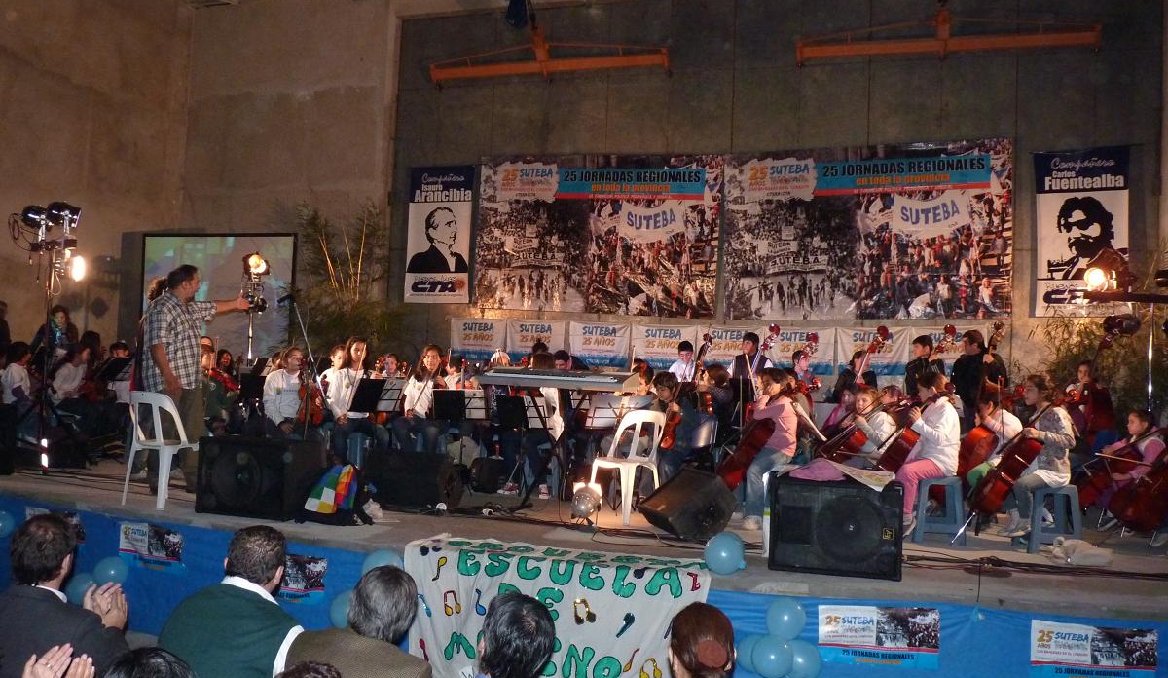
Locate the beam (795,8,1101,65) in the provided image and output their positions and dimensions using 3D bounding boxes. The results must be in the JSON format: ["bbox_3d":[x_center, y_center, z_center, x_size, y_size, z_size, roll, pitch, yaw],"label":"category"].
[{"bbox_3d":[4.039,-3.419,11.033,3.215,0.600,0.160,1,-2,17],"label":"beam"}]

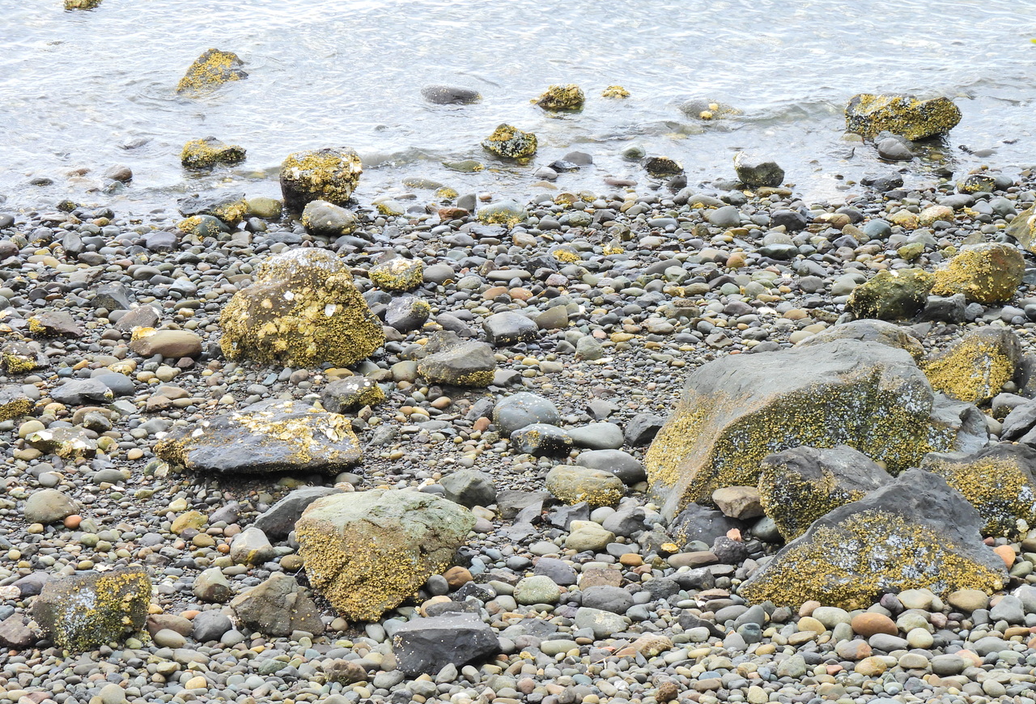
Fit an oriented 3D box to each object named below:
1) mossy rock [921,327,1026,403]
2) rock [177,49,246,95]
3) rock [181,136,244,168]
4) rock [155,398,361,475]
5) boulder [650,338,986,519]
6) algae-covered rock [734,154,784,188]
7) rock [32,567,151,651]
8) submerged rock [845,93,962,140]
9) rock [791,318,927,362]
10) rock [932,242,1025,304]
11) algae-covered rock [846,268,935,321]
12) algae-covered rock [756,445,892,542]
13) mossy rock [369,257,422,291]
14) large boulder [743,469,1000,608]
[{"bbox_3d":[1.572,0.049,17.603,0.344,0.234,0.292,3,18,10],"label":"mossy rock"},{"bbox_3d":[-1.350,-1.222,22.422,0.307,0.213,0.245,0,18,0],"label":"rock"},{"bbox_3d":[-1.268,-0.820,21.165,0.276,0.125,0.193,0,15,0],"label":"rock"},{"bbox_3d":[-0.849,0.278,16.541,0.668,0.191,0.401,0,15,0],"label":"rock"},{"bbox_3d":[0.968,0.250,16.600,1.100,0.500,0.750,-7,19,-21],"label":"boulder"},{"bbox_3d":[0.987,-0.741,20.858,0.206,0.130,0.154,0,15,0],"label":"algae-covered rock"},{"bbox_3d":[-1.221,0.737,14.581,0.339,0.209,0.237,0,15,0],"label":"rock"},{"bbox_3d":[1.649,-0.997,21.761,0.498,0.179,0.309,0,15,0],"label":"submerged rock"},{"bbox_3d":[1.198,-0.021,17.832,0.454,0.152,0.295,0,15,0],"label":"rock"},{"bbox_3d":[1.722,-0.295,19.043,0.351,0.203,0.281,0,18,0],"label":"rock"},{"bbox_3d":[1.371,-0.210,18.759,0.328,0.172,0.246,0,18,0],"label":"algae-covered rock"},{"bbox_3d":[0.967,0.441,15.974,0.441,0.265,0.336,-5,18,-14],"label":"algae-covered rock"},{"bbox_3d":[-0.460,-0.295,19.209,0.202,0.112,0.161,0,18,0],"label":"mossy rock"},{"bbox_3d":[1.066,0.565,15.286,0.807,0.366,0.484,0,18,0],"label":"large boulder"}]

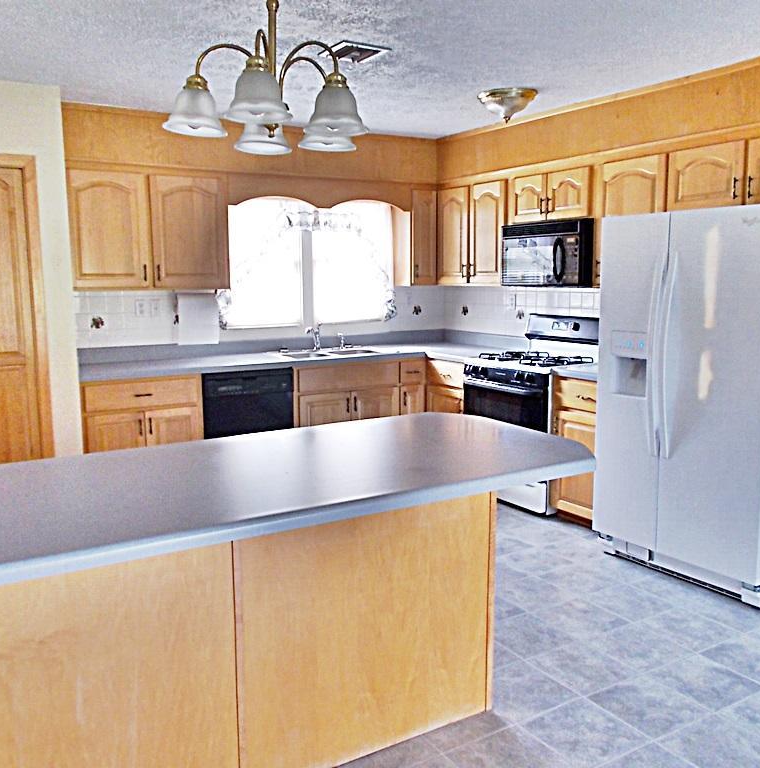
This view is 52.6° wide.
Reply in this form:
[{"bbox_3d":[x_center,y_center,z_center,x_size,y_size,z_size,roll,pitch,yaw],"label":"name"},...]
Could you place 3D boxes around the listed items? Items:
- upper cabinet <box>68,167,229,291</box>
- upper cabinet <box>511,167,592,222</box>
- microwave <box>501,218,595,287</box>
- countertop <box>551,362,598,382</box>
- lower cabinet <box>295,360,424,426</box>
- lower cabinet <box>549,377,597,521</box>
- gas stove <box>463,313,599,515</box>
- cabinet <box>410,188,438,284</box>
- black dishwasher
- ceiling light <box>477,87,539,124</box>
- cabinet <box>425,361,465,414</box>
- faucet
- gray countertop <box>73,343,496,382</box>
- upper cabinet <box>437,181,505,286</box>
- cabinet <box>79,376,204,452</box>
[{"bbox_3d":[-1.488,-0.973,4.908,0.988,0.751,0.323,-5,9,-31],"label":"upper cabinet"},{"bbox_3d":[1.198,-1.199,4.912,0.323,0.353,0.776,-5,9,-31],"label":"upper cabinet"},{"bbox_3d":[1.163,-0.825,4.946,0.406,0.398,0.746,-5,9,-31],"label":"microwave"},{"bbox_3d":[1.387,-0.064,4.455,0.650,0.040,0.469,-5,9,-31],"label":"countertop"},{"bbox_3d":[-0.272,0.242,5.570,1.040,0.866,0.620,-5,9,-31],"label":"lower cabinet"},{"bbox_3d":[1.396,0.391,4.520,0.640,0.884,0.459,-5,9,-31],"label":"lower cabinet"},{"bbox_3d":[1.032,0.166,4.942,0.690,1.176,0.762,-5,9,-31],"label":"gas stove"},{"bbox_3d":[0.244,-1.117,5.875,0.240,0.730,0.330,-5,9,-31],"label":"cabinet"},{"bbox_3d":[-0.981,0.307,5.200,0.612,0.847,0.585,-5,9,-31],"label":"black dishwasher"},{"bbox_3d":[0.703,-1.515,4.251,0.338,0.170,0.338,1,8,12],"label":"ceiling light"},{"bbox_3d":[0.725,0.247,5.610,0.640,0.884,0.484,-5,9,-31],"label":"cabinet"},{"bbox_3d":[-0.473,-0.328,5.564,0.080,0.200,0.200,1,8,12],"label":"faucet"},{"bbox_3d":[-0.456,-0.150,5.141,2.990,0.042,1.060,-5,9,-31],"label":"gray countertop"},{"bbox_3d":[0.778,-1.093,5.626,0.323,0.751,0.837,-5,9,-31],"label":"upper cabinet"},{"bbox_3d":[-1.535,0.360,4.803,0.715,0.866,0.620,-5,9,-31],"label":"cabinet"}]

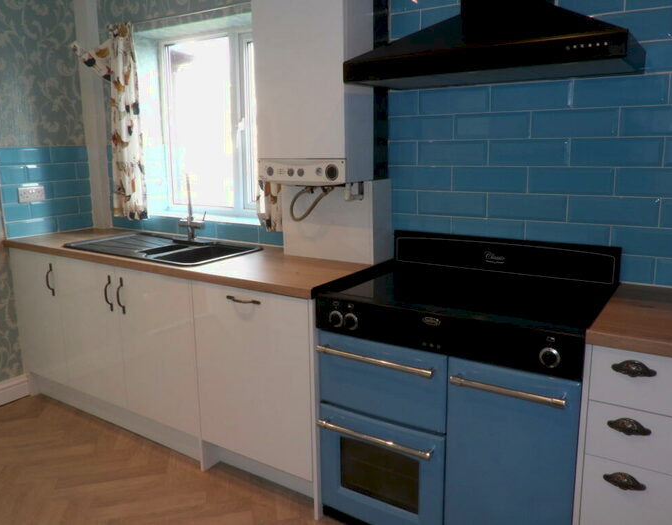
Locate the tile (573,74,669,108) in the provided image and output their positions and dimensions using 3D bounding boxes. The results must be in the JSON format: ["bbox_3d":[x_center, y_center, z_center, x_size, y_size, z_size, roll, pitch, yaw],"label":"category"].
[{"bbox_3d":[0.966,-0.582,1.931,0.296,0.099,0.010,7,14,32],"label":"tile"}]

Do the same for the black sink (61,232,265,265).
[{"bbox_3d":[-0.893,0.005,2.887,1.000,0.180,0.500,6,13,32],"label":"black sink"}]

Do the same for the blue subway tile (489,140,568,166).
[{"bbox_3d":[0.717,-0.407,2.103,0.300,0.100,0.010,6,13,34],"label":"blue subway tile"}]

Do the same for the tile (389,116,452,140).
[{"bbox_3d":[0.358,-0.561,2.383,0.292,0.100,0.010,6,13,32],"label":"tile"}]

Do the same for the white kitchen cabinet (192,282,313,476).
[{"bbox_3d":[-0.176,0.399,2.441,0.595,0.713,0.580,6,13,34],"label":"white kitchen cabinet"}]

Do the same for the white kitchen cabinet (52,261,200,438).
[{"bbox_3d":[-0.851,0.321,2.894,1.002,0.713,0.580,6,13,34],"label":"white kitchen cabinet"}]

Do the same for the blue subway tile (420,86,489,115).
[{"bbox_3d":[0.466,-0.635,2.229,0.300,0.100,0.010,6,13,34],"label":"blue subway tile"}]

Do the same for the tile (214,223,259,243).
[{"bbox_3d":[-0.524,-0.160,3.008,0.296,0.096,0.010,7,14,32],"label":"tile"}]

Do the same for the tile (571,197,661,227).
[{"bbox_3d":[0.997,-0.187,2.052,0.300,0.100,0.010,6,13,32],"label":"tile"}]

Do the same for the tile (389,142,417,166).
[{"bbox_3d":[0.294,-0.466,2.445,0.135,0.100,0.010,6,13,32],"label":"tile"}]

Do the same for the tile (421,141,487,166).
[{"bbox_3d":[0.470,-0.436,2.268,0.300,0.100,0.010,6,13,34],"label":"tile"}]

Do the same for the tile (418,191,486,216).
[{"bbox_3d":[0.476,-0.239,2.328,0.296,0.099,0.010,7,14,32],"label":"tile"}]

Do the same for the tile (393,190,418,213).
[{"bbox_3d":[0.297,-0.263,2.486,0.135,0.100,0.010,6,13,32],"label":"tile"}]

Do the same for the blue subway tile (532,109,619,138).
[{"bbox_3d":[0.851,-0.495,2.025,0.296,0.099,0.010,7,14,32],"label":"blue subway tile"}]

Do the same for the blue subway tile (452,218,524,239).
[{"bbox_3d":[0.607,-0.125,2.265,0.296,0.099,0.010,7,14,32],"label":"blue subway tile"}]

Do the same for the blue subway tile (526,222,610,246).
[{"bbox_3d":[0.875,-0.099,2.149,0.300,0.100,0.010,6,13,32],"label":"blue subway tile"}]

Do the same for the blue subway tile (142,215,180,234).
[{"bbox_3d":[-1.040,-0.225,3.378,0.305,0.099,0.010,6,13,34],"label":"blue subway tile"}]

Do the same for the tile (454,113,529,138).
[{"bbox_3d":[0.611,-0.533,2.227,0.300,0.100,0.010,6,13,32],"label":"tile"}]

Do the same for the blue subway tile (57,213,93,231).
[{"bbox_3d":[-1.611,-0.244,3.511,0.010,0.100,0.244,6,13,32],"label":"blue subway tile"}]

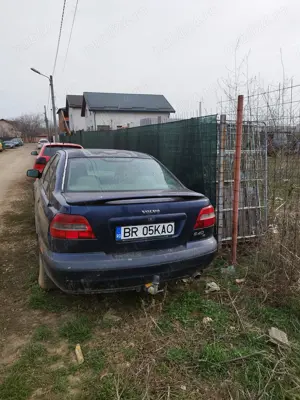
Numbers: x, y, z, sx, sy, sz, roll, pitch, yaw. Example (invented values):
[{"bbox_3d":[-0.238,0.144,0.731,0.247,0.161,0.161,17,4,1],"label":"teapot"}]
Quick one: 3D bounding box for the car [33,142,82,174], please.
[{"bbox_3d":[-3.040,-1.190,9.420,1.700,1.430,4.030,-4,13,-21],"label":"car"}]

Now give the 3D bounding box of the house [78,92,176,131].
[{"bbox_3d":[-2.950,-9.550,35.050,10.100,7.100,7.900,-4,13,-18],"label":"house"}]

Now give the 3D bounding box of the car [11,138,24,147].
[{"bbox_3d":[-27.133,-11.819,57.000,1.760,1.530,4.200,-4,13,-21],"label":"car"}]

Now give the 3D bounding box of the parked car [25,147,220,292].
[{"bbox_3d":[-0.825,-0.073,4.285,1.740,1.420,4.480,-3,12,-22],"label":"parked car"}]

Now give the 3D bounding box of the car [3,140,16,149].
[{"bbox_3d":[-25.748,-10.171,51.000,1.740,1.450,4.300,-4,13,-21],"label":"car"}]

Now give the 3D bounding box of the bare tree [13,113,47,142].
[{"bbox_3d":[-32.157,-19.267,74.000,8.800,8.000,7.500,-5,13,-22],"label":"bare tree"}]

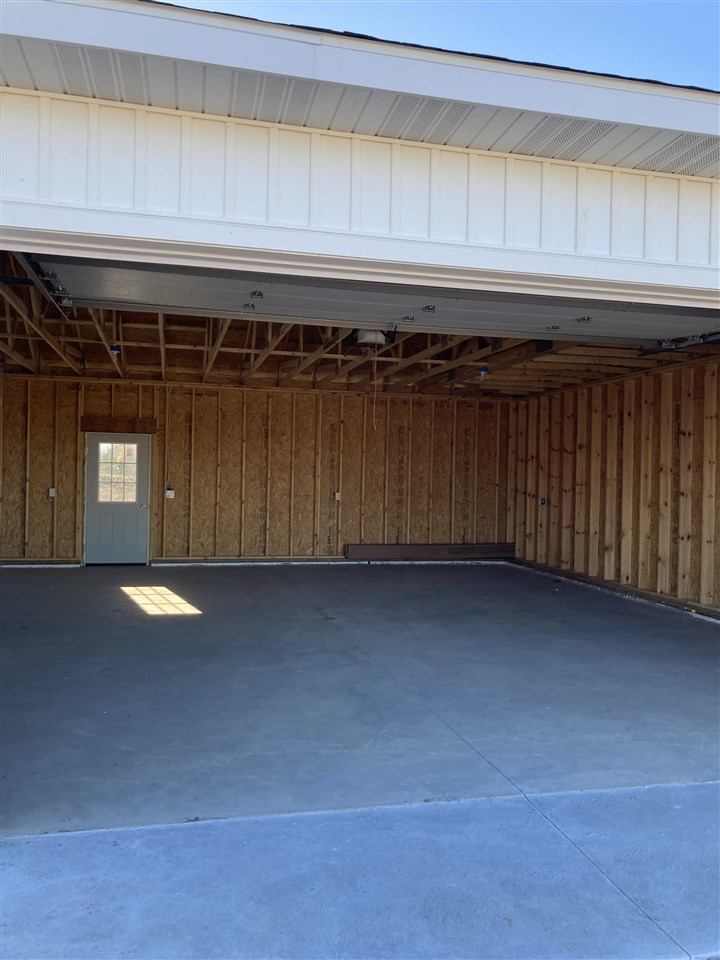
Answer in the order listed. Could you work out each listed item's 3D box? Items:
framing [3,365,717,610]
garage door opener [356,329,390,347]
[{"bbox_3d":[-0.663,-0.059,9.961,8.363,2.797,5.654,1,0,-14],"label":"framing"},{"bbox_3d":[0.088,-1.294,6.865,0.278,0.198,0.357,1,0,-13],"label":"garage door opener"}]

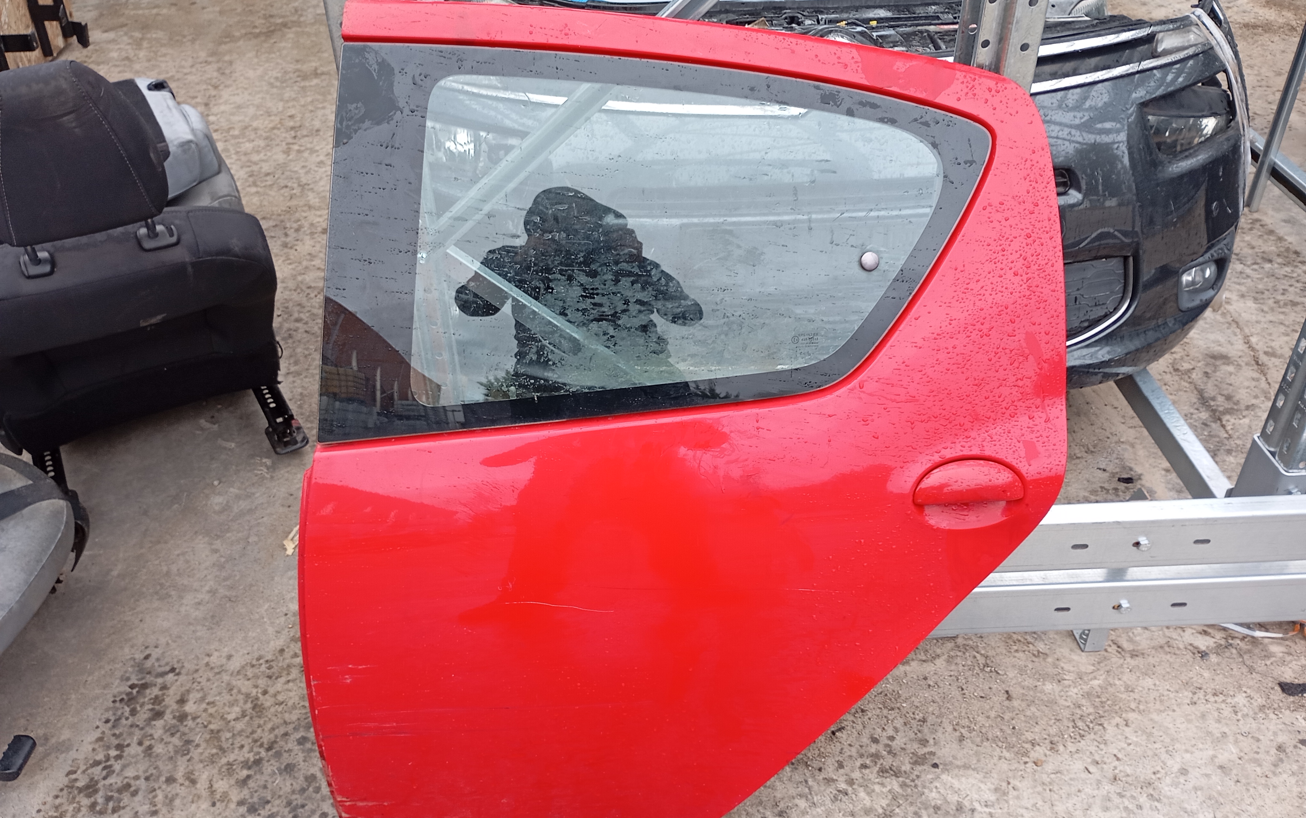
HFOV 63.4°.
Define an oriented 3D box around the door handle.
[{"bbox_3d":[0.367,0.085,1.225,0.125,0.049,0.030,-2,21,-5],"label":"door handle"}]

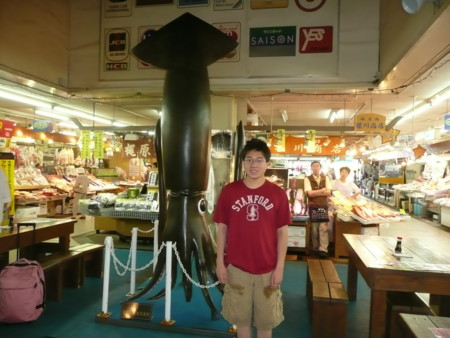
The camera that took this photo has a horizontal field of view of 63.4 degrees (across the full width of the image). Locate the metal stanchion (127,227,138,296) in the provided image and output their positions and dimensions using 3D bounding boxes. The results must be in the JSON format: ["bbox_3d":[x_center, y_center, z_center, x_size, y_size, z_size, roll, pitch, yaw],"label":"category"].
[{"bbox_3d":[-1.035,1.041,4.100,0.120,0.745,0.120,2,0,12],"label":"metal stanchion"}]

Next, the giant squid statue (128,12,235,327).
[{"bbox_3d":[-0.410,-0.134,3.969,1.270,3.150,0.970,2,0,13],"label":"giant squid statue"}]

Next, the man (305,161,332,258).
[{"bbox_3d":[1.638,0.710,6.382,0.480,1.660,0.330,2,0,12],"label":"man"}]

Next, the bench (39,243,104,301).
[{"bbox_3d":[-1.876,1.235,4.234,0.290,0.430,1.300,2,0,12],"label":"bench"}]

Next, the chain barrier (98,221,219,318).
[{"bbox_3d":[-0.455,1.050,3.964,1.330,0.770,1.220,2,0,12],"label":"chain barrier"}]

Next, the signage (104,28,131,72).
[{"bbox_3d":[-1.884,-2.100,6.400,0.485,0.755,0.030,2,0,12],"label":"signage"}]

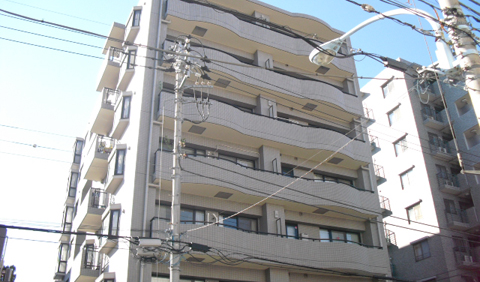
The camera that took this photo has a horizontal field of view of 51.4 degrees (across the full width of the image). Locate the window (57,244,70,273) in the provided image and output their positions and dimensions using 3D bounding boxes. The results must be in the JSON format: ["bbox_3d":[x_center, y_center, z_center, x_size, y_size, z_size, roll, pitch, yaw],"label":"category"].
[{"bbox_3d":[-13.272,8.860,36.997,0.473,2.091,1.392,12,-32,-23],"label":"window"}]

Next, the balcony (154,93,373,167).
[{"bbox_3d":[1.515,-0.359,24.315,11.339,1.251,1.392,12,-32,-23],"label":"balcony"}]

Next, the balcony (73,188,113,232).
[{"bbox_3d":[-7.336,3.541,25.093,0.940,1.332,2.774,12,-32,-23],"label":"balcony"}]

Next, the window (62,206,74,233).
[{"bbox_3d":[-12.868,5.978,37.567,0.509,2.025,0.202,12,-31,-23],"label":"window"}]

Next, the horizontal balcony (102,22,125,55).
[{"bbox_3d":[-7.576,-6.140,30.475,0.940,0.290,2.774,12,-32,-23],"label":"horizontal balcony"}]

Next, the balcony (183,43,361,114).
[{"bbox_3d":[1.385,-2.854,25.330,11.182,1.319,1.469,12,-31,-23],"label":"balcony"}]

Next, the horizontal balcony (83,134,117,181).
[{"bbox_3d":[-7.335,0.978,26.312,0.986,1.267,2.728,12,-31,-23],"label":"horizontal balcony"}]

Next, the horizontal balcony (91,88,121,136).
[{"bbox_3d":[-7.393,-1.553,27.686,0.986,1.267,2.728,12,-31,-23],"label":"horizontal balcony"}]

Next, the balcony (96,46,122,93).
[{"bbox_3d":[-7.524,-4.061,29.319,0.940,1.332,2.774,12,-32,-23],"label":"balcony"}]

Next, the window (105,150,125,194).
[{"bbox_3d":[-5.734,1.378,23.107,0.427,1.451,1.978,12,-32,-23],"label":"window"}]

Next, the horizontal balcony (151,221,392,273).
[{"bbox_3d":[1.561,4.738,21.208,11.182,1.319,1.469,12,-31,-23],"label":"horizontal balcony"}]

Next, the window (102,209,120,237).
[{"bbox_3d":[-5.647,3.868,21.721,0.440,1.210,1.641,12,-31,-23],"label":"window"}]

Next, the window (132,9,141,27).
[{"bbox_3d":[-5.537,-6.625,26.608,0.440,1.152,0.173,12,-31,-23],"label":"window"}]

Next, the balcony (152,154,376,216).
[{"bbox_3d":[1.559,2.195,22.940,11.339,1.251,1.421,12,-32,-23],"label":"balcony"}]

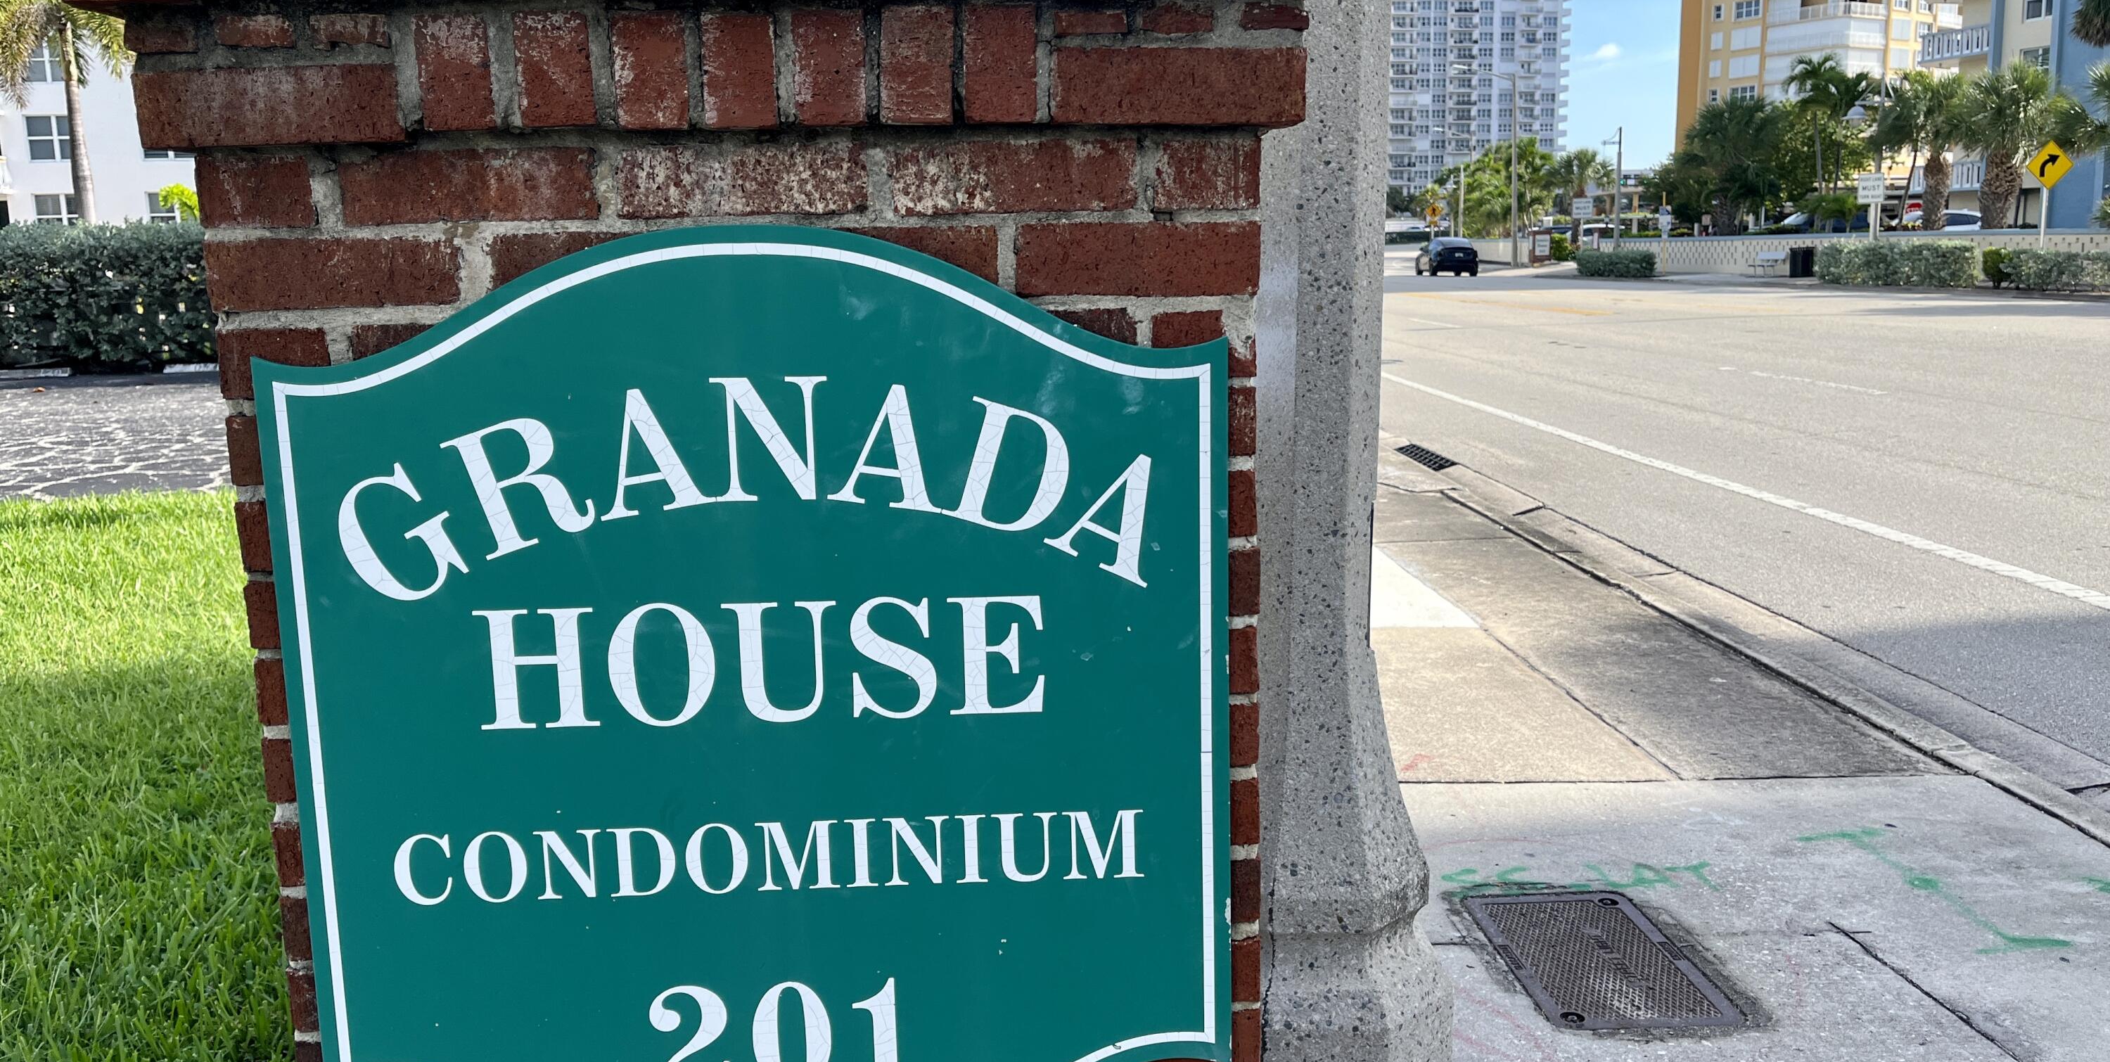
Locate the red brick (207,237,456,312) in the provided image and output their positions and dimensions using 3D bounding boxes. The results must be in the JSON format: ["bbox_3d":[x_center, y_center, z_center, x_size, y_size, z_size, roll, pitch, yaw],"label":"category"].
[{"bbox_3d":[-0.581,-0.216,1.321,0.198,0.056,0.092,-2,10,-1],"label":"red brick"}]

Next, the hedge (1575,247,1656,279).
[{"bbox_3d":[19.981,-9.550,56.500,1.200,1.070,2.750,-6,11,-24],"label":"hedge"}]

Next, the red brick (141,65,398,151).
[{"bbox_3d":[-0.621,-0.341,1.295,0.205,0.058,0.091,-1,10,-1],"label":"red brick"}]

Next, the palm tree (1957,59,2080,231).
[{"bbox_3d":[22.192,-8.368,36.702,2.800,4.835,2.800,4,11,30],"label":"palm tree"}]

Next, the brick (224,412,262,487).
[{"bbox_3d":[-0.581,-0.075,1.357,0.202,0.057,0.095,-2,9,-2],"label":"brick"}]

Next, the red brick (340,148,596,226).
[{"bbox_3d":[-0.473,-0.284,1.323,0.203,0.057,0.092,-2,9,-1],"label":"red brick"}]

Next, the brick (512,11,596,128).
[{"bbox_3d":[-0.390,-0.373,1.321,0.058,0.086,0.195,-2,10,-1],"label":"brick"}]

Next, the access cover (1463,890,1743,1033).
[{"bbox_3d":[1.142,0.911,3.365,0.380,0.030,0.637,-2,10,-1],"label":"access cover"}]

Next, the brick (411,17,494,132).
[{"bbox_3d":[-0.466,-0.371,1.319,0.056,0.087,0.195,-2,10,-1],"label":"brick"}]

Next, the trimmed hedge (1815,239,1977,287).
[{"bbox_3d":[18.808,-6.100,35.621,1.100,1.060,4.575,-2,10,-2],"label":"trimmed hedge"}]

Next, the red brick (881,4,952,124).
[{"bbox_3d":[-0.111,-0.381,1.340,0.053,0.087,0.198,-2,9,-1],"label":"red brick"}]

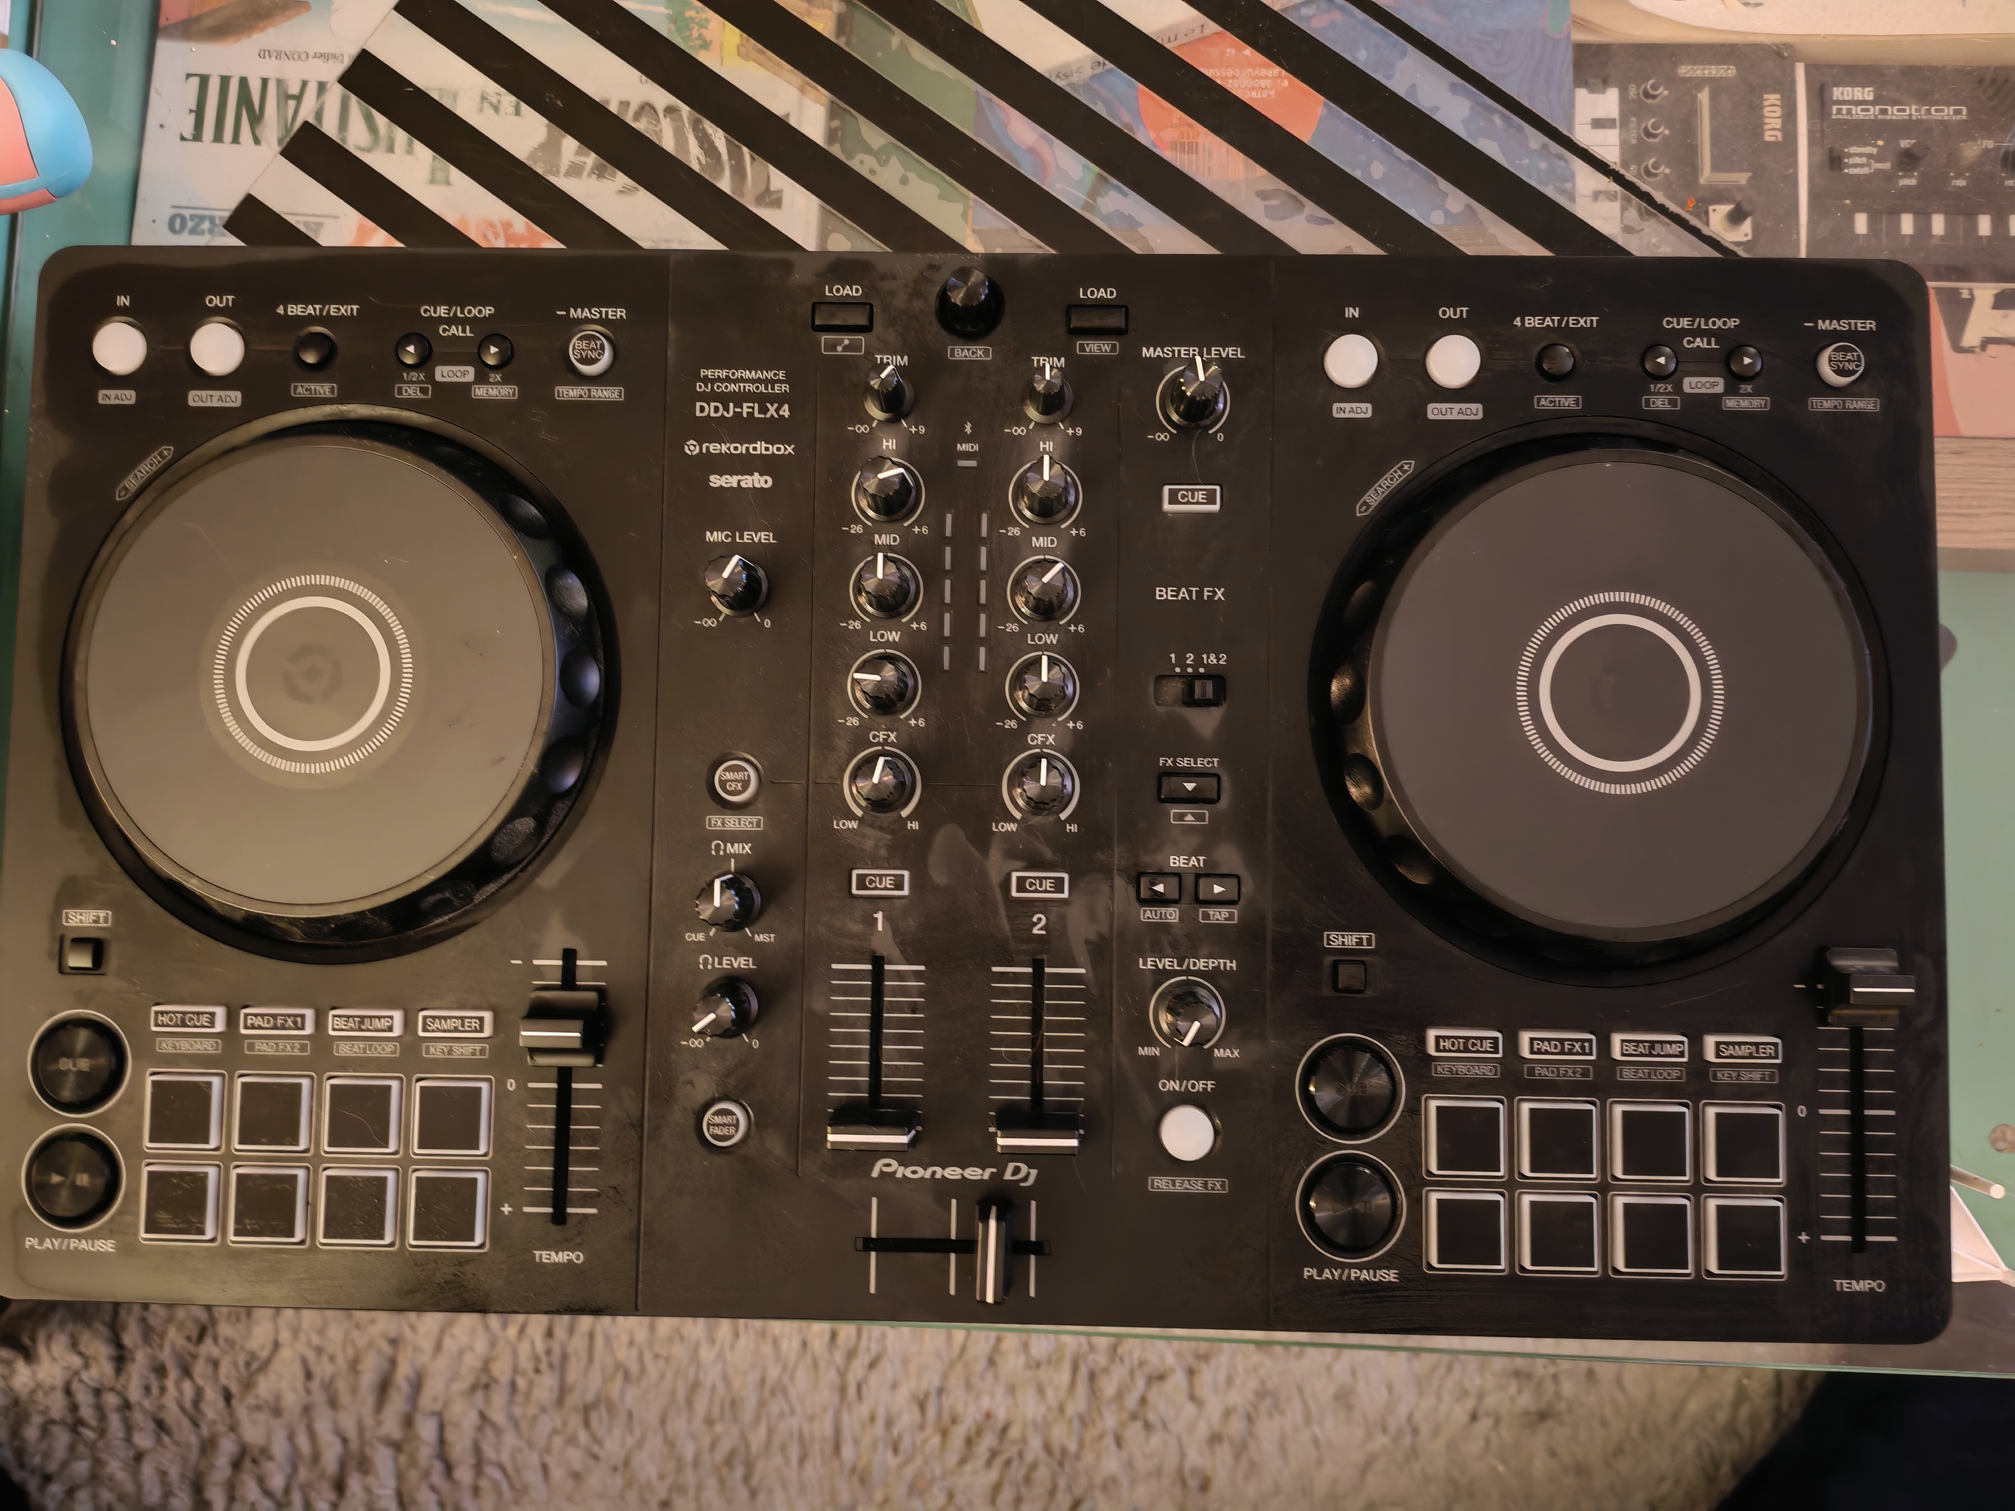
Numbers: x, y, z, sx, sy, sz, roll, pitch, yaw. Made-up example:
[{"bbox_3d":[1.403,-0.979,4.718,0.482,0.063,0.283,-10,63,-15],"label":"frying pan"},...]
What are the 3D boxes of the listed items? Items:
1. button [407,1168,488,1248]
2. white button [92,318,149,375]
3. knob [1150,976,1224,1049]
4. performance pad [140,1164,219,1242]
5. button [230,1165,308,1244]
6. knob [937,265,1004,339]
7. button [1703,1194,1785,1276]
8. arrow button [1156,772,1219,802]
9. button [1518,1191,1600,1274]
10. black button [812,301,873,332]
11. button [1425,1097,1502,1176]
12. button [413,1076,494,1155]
[{"bbox_3d":[-0.138,0.112,0.386,0.019,0.003,0.019,1,86,1],"label":"button"},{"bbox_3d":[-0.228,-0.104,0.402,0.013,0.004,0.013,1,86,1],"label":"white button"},{"bbox_3d":[0.044,0.063,0.377,0.016,0.018,0.016,0,86,1],"label":"knob"},{"bbox_3d":[-0.204,0.111,0.387,0.019,0.003,0.019,1,86,1],"label":"performance pad"},{"bbox_3d":[-0.183,0.111,0.388,0.018,0.003,0.018,1,86,1],"label":"button"},{"bbox_3d":[-0.010,-0.115,0.394,0.018,0.013,0.018,1,86,1],"label":"knob"},{"bbox_3d":[0.178,0.116,0.379,0.018,0.003,0.018,1,86,1],"label":"button"},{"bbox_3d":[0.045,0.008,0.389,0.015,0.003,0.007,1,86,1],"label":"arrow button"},{"bbox_3d":[0.133,0.116,0.379,0.019,0.004,0.019,1,86,1],"label":"button"},{"bbox_3d":[-0.042,-0.111,0.399,0.015,0.003,0.007,1,86,1],"label":"black button"},{"bbox_3d":[0.112,0.093,0.382,0.018,0.003,0.018,1,86,1],"label":"button"},{"bbox_3d":[-0.137,0.089,0.387,0.019,0.003,0.019,1,86,1],"label":"button"}]

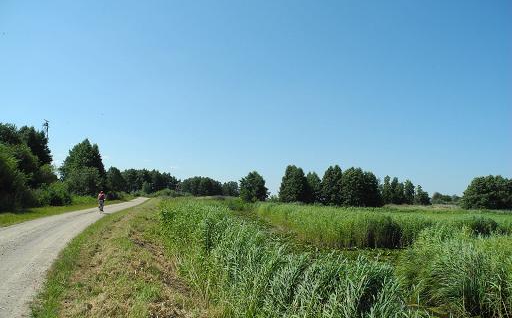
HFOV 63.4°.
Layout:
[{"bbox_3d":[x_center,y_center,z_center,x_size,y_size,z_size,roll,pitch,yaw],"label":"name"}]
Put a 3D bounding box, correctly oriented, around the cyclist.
[{"bbox_3d":[-12.439,3.416,33.600,0.600,1.720,1.650,2,-5,-13],"label":"cyclist"}]

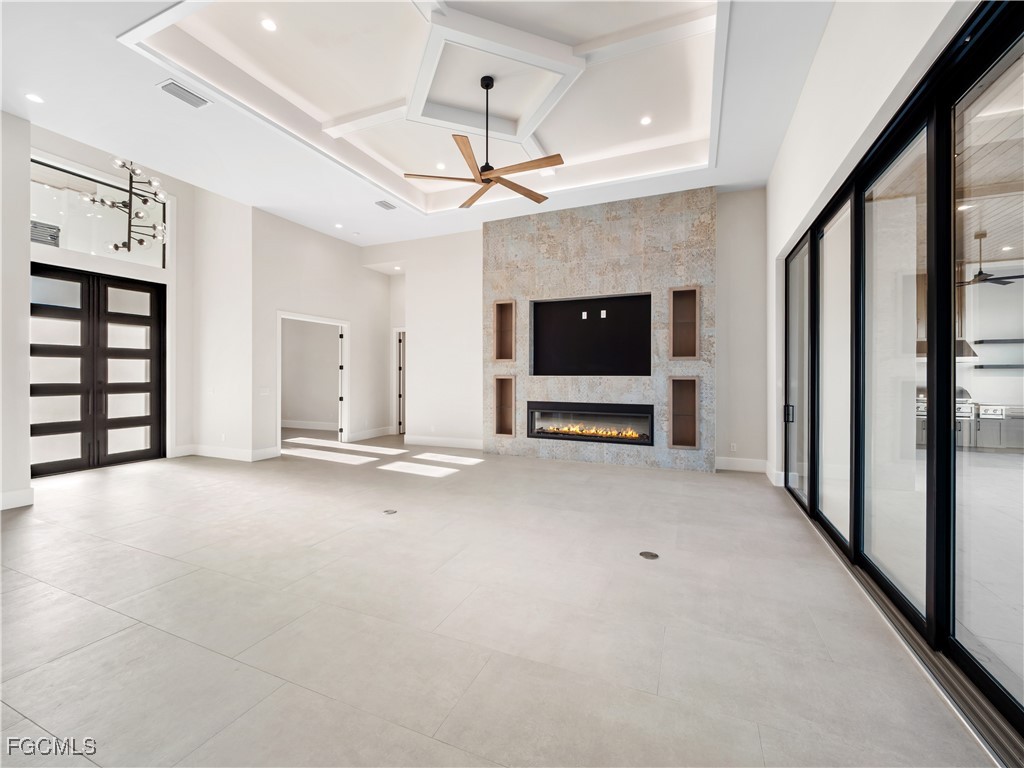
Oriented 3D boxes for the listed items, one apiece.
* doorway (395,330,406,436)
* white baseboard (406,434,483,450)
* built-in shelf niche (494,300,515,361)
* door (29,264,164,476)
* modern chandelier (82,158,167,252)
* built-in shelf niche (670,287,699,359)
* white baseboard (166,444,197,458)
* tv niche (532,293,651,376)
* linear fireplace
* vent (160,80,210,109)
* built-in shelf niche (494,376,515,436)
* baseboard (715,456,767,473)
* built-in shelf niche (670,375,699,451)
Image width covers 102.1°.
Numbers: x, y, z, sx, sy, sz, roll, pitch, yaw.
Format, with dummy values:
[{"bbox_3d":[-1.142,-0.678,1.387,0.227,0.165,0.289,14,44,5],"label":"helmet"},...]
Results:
[{"bbox_3d":[-2.346,-0.050,9.794,1.000,2.530,0.140,0,1,23],"label":"doorway"},{"bbox_3d":[-1.313,1.165,8.194,1.955,0.190,0.020,0,1,23],"label":"white baseboard"},{"bbox_3d":[-0.086,-0.956,7.576,0.415,1.100,0.240,0,1,23],"label":"built-in shelf niche"},{"bbox_3d":[-6.459,-0.196,6.422,0.120,3.051,1.854,0,1,23],"label":"door"},{"bbox_3d":[-5.718,-2.648,6.127,0.980,1.380,0.980,0,1,23],"label":"modern chandelier"},{"bbox_3d":[2.669,-0.943,6.417,0.415,1.100,0.240,0,1,23],"label":"built-in shelf niche"},{"bbox_3d":[-5.859,1.204,7.367,0.020,0.190,0.395,0,1,23],"label":"white baseboard"},{"bbox_3d":[1.274,-0.776,6.902,2.007,1.290,0.180,0,1,23],"label":"tv niche"},{"bbox_3d":[1.289,0.633,6.936,2.083,0.637,0.280,0,1,23],"label":"linear fireplace"},{"bbox_3d":[-3.180,-2.800,4.037,0.210,0.030,0.350,0,1,23],"label":"vent"},{"bbox_3d":[-0.086,0.406,7.576,0.415,1.100,0.240,0,1,23],"label":"built-in shelf niche"},{"bbox_3d":[3.398,1.209,6.186,0.684,0.190,0.020,0,1,23],"label":"baseboard"},{"bbox_3d":[2.667,0.422,6.418,0.415,1.100,0.240,0,1,23],"label":"built-in shelf niche"}]

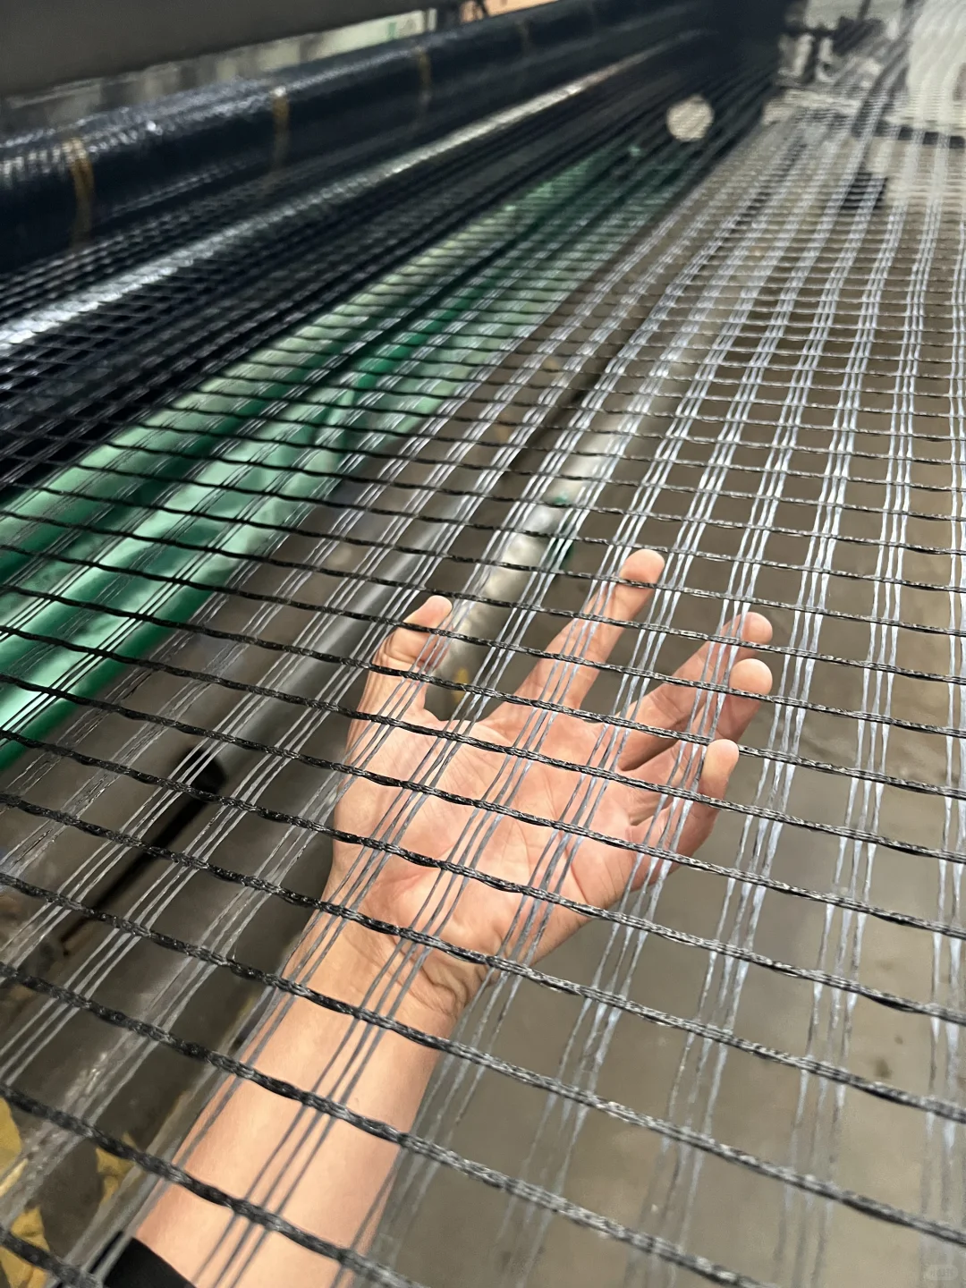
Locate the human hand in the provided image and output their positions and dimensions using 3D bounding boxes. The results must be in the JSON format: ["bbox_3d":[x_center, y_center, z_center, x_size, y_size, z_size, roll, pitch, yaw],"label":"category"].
[{"bbox_3d":[0.018,0.039,0.343,0.130,0.057,0.198,20,55,31],"label":"human hand"}]

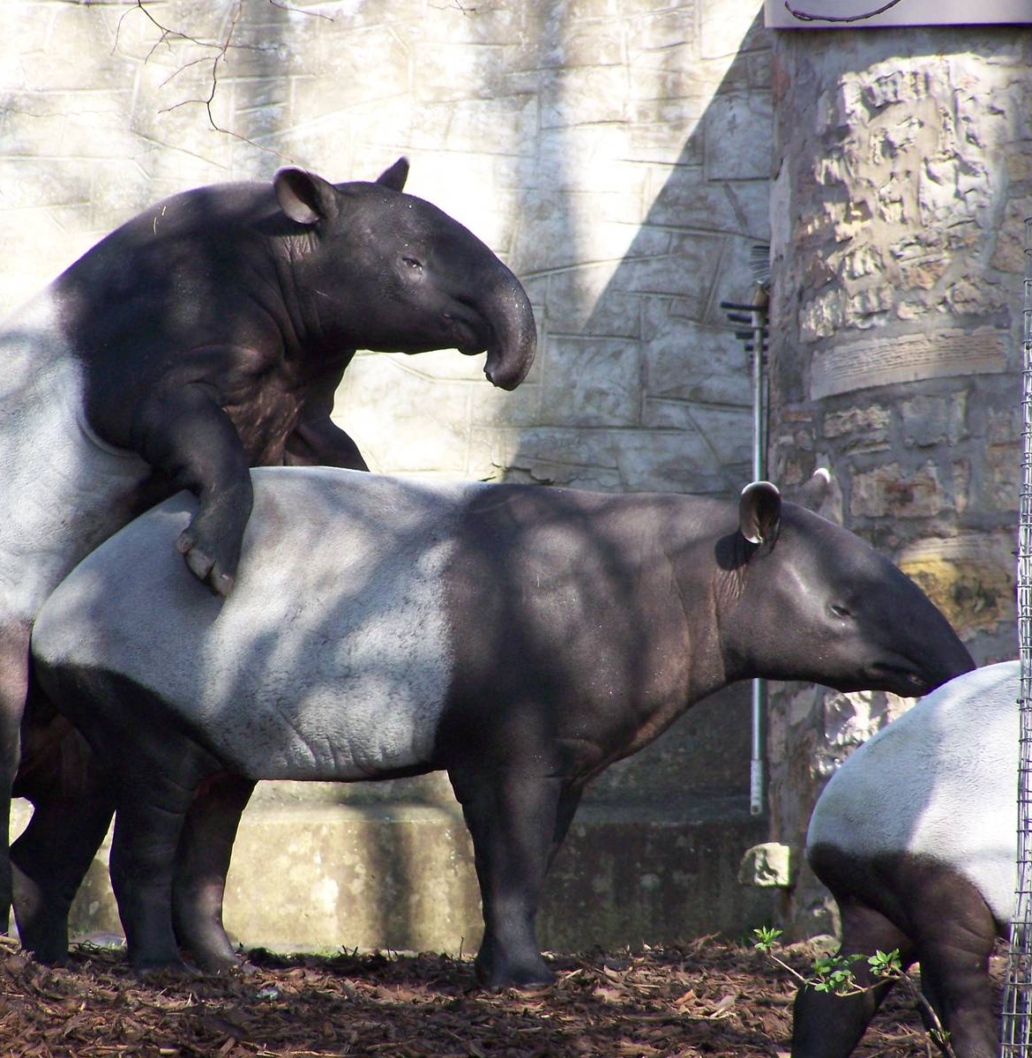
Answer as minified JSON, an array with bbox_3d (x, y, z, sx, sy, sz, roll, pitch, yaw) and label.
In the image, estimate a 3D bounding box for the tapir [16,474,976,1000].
[{"bbox_3d":[-0.026,0.405,24.000,1.970,1.050,0.600,1,2,16],"label":"tapir"}]

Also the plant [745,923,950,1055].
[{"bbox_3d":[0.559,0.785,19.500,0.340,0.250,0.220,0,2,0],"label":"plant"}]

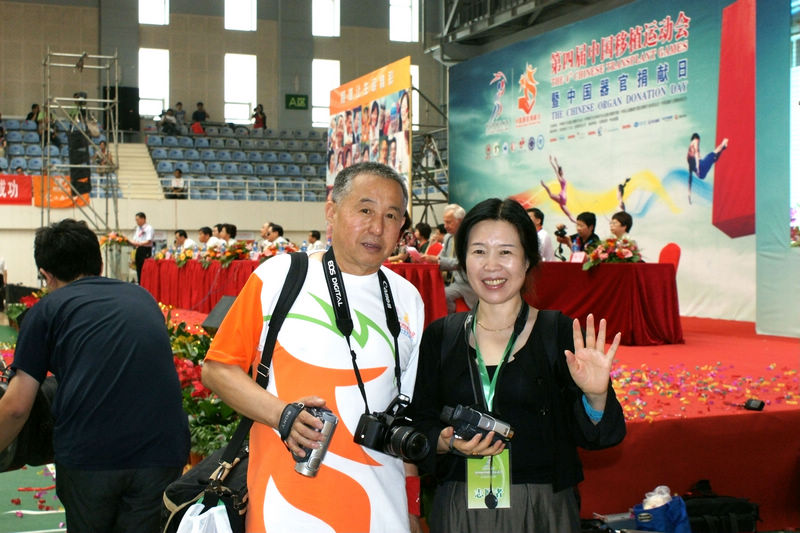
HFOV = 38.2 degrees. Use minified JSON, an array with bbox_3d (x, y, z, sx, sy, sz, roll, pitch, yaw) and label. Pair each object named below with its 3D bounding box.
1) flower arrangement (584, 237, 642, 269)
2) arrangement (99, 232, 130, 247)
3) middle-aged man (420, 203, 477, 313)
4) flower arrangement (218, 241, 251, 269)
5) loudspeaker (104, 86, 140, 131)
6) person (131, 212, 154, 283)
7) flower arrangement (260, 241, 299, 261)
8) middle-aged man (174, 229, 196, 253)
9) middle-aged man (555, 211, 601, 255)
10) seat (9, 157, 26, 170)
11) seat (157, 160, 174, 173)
[{"bbox_3d":[2.060,-0.128,11.200,0.420,0.330,0.580,0,1,-23],"label":"flower arrangement"},{"bbox_3d":[-5.857,-0.550,23.700,0.500,0.310,0.650,0,1,-23],"label":"arrangement"},{"bbox_3d":[0.523,0.078,10.500,0.800,1.310,0.550,0,1,-23],"label":"middle-aged man"},{"bbox_3d":[-2.192,-0.159,15.300,0.370,0.360,0.560,0,1,-23],"label":"flower arrangement"},{"bbox_3d":[-9.000,-5.106,37.400,1.100,1.420,0.750,0,1,-23],"label":"loudspeaker"},{"bbox_3d":[-5.350,-0.276,24.000,0.460,1.690,0.500,0,1,-23],"label":"person"},{"bbox_3d":[-1.397,-0.152,13.500,0.360,0.310,0.580,0,1,-23],"label":"flower arrangement"},{"bbox_3d":[-3.823,-0.022,20.400,0.680,1.270,0.500,0,1,-23],"label":"middle-aged man"},{"bbox_3d":[1.943,0.071,12.300,0.660,1.280,0.500,0,1,-23],"label":"middle-aged man"},{"bbox_3d":[-10.879,-2.933,32.900,0.460,0.400,0.430,0,1,-23],"label":"seat"},{"bbox_3d":[-7.003,-2.978,34.500,0.460,0.390,0.430,0,1,-23],"label":"seat"}]

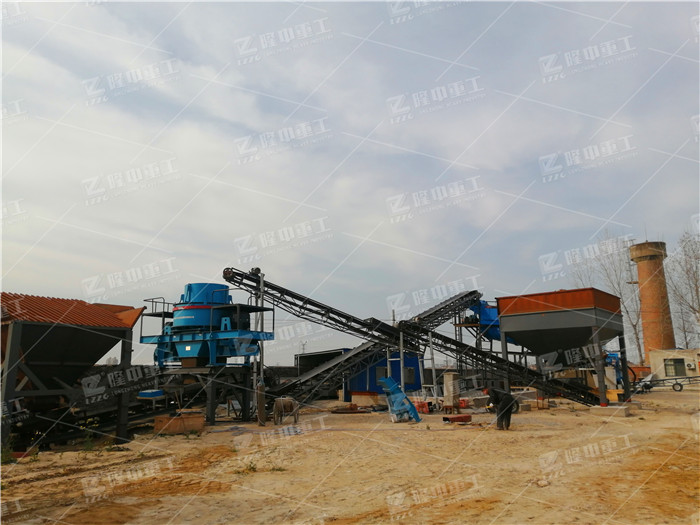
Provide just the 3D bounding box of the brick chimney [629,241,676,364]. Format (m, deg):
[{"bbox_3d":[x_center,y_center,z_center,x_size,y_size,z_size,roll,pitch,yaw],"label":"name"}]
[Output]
[{"bbox_3d":[29.178,4.801,51.891,3.600,13.563,3.600,-7,-13,29],"label":"brick chimney"}]

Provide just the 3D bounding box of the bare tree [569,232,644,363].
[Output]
[{"bbox_3d":[25.688,4.548,53.792,6.400,14.840,6.000,-6,-12,25],"label":"bare tree"}]

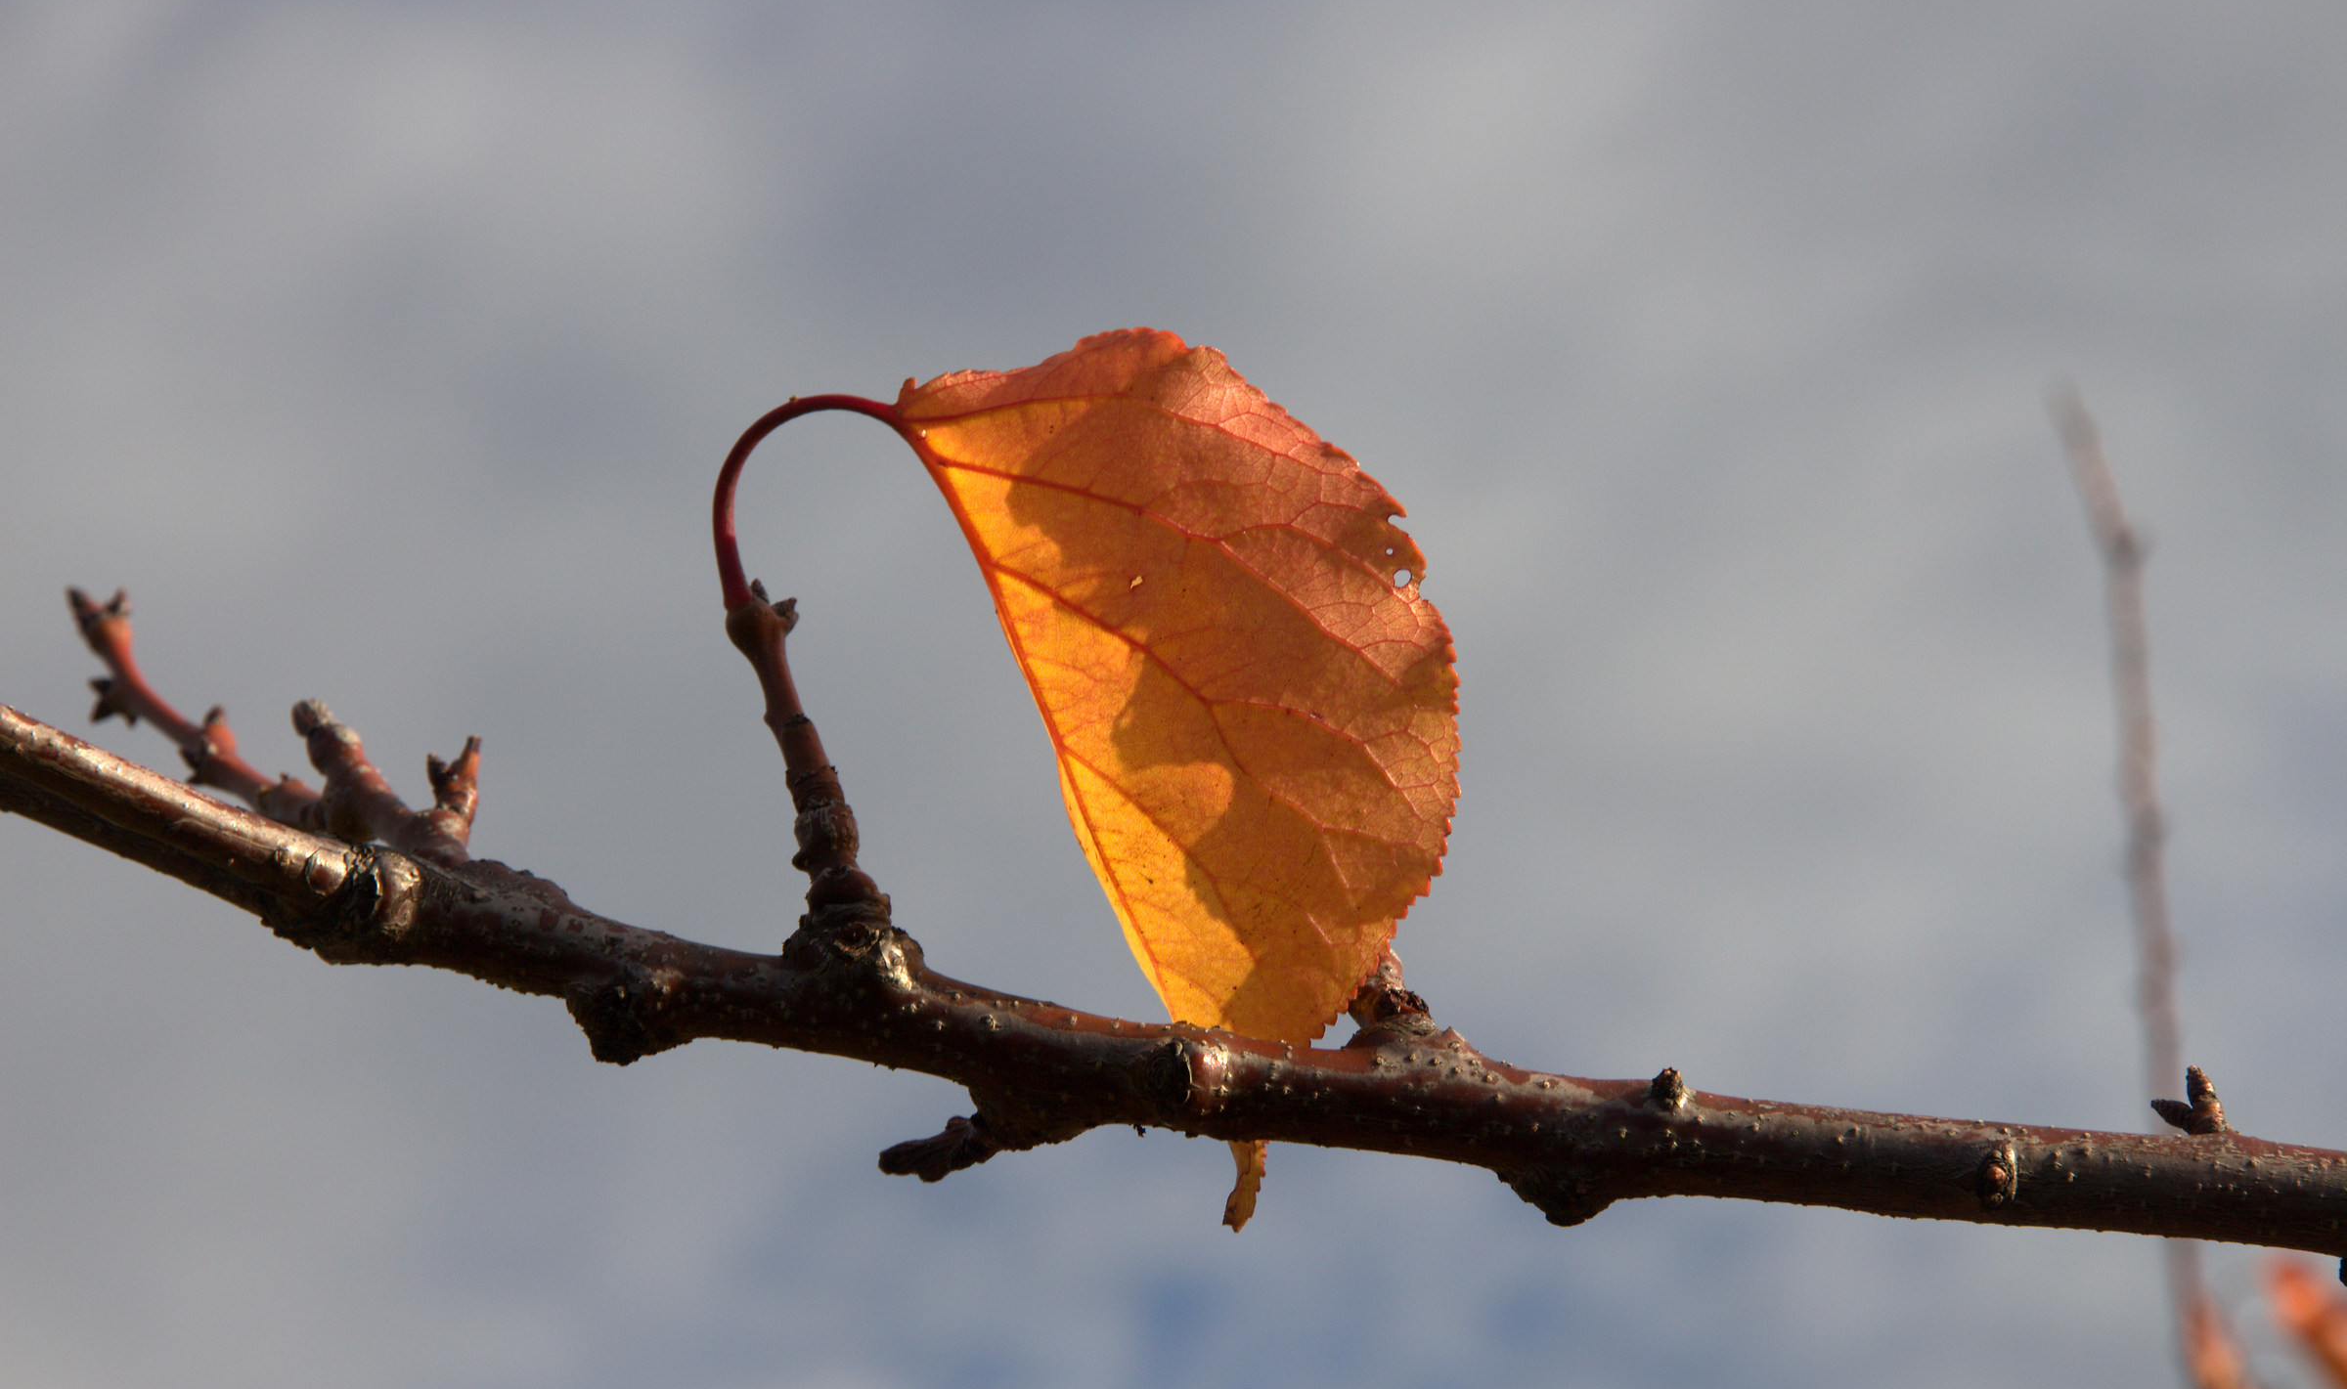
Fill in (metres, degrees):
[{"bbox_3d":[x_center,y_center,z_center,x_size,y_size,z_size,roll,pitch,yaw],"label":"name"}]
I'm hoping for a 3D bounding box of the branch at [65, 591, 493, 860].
[{"bbox_3d":[-0.070,0.003,0.535,0.032,0.021,0.016,0,-15,0],"label":"branch"}]

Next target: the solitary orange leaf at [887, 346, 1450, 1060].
[{"bbox_3d":[0.000,0.003,0.565,0.046,0.065,0.022,0,-15,0],"label":"solitary orange leaf"}]

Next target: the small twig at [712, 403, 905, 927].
[{"bbox_3d":[-0.027,-0.003,0.520,0.015,0.040,0.011,0,-15,0],"label":"small twig"}]

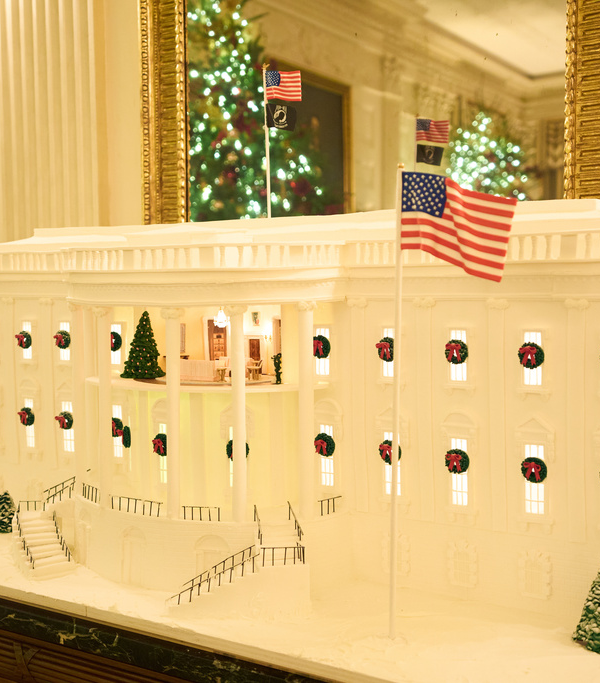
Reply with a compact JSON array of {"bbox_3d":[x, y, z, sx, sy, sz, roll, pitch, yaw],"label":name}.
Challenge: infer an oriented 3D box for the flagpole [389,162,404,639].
[{"bbox_3d":[0.130,0.086,1.339,0.010,0.643,0.010,4,5,36],"label":"flagpole"}]

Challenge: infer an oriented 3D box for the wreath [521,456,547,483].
[{"bbox_3d":[0.330,0.181,1.409,0.037,0.037,0.020,2,5,36],"label":"wreath"}]

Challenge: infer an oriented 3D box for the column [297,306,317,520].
[{"bbox_3d":[0.011,0.103,1.515,0.029,0.335,0.029,-1,3,0],"label":"column"}]

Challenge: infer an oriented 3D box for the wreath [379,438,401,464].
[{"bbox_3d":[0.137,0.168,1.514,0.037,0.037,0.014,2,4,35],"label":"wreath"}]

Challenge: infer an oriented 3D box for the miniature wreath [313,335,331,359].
[{"bbox_3d":[0.032,0.009,1.609,0.037,0.037,0.020,2,5,36],"label":"miniature wreath"}]

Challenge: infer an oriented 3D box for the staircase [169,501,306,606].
[{"bbox_3d":[-0.091,0.317,1.470,0.205,0.145,0.090,-1,3,-3],"label":"staircase"}]

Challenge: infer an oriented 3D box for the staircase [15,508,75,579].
[{"bbox_3d":[-0.458,0.360,1.771,0.072,0.084,0.138,-3,4,-23],"label":"staircase"}]

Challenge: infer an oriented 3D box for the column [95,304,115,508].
[{"bbox_3d":[-0.332,0.110,1.701,0.027,0.339,0.027,-1,4,0],"label":"column"}]

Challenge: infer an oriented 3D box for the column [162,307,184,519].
[{"bbox_3d":[-0.203,0.115,1.599,0.035,0.342,0.035,0,4,0],"label":"column"}]

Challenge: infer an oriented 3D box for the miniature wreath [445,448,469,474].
[{"bbox_3d":[0.238,0.184,1.518,0.037,0.037,0.018,2,5,35],"label":"miniature wreath"}]

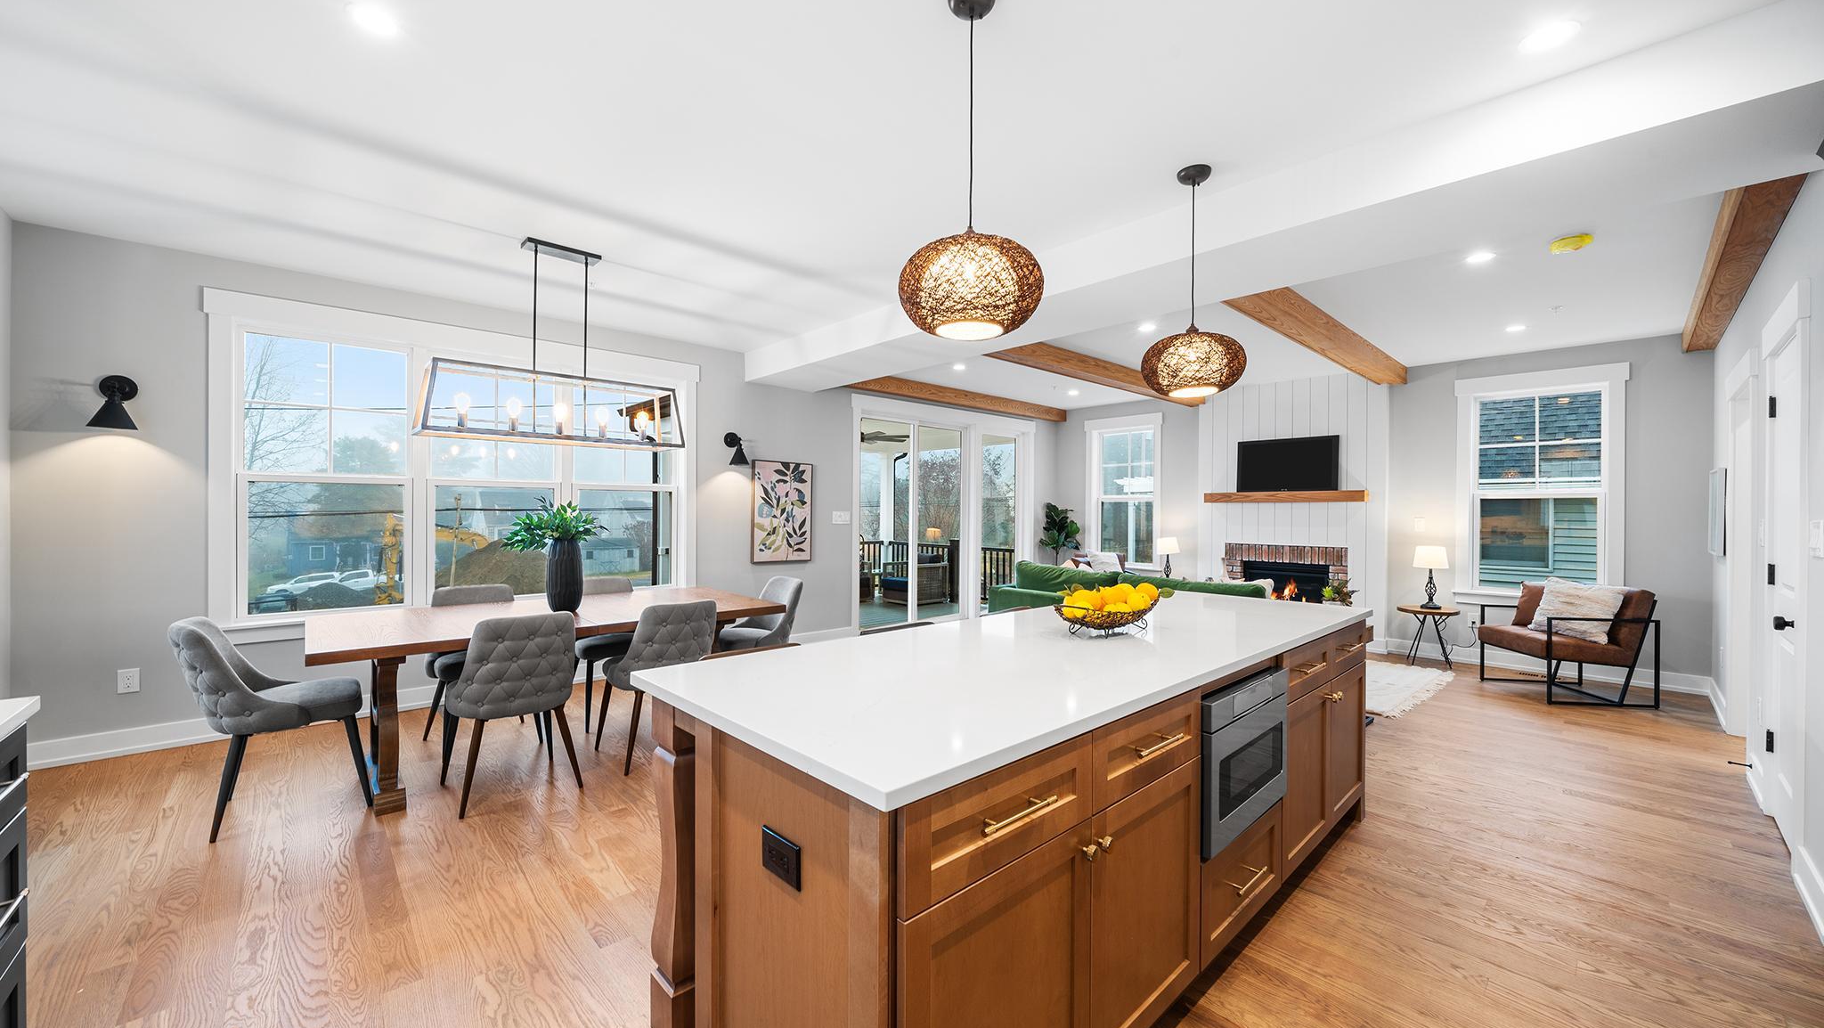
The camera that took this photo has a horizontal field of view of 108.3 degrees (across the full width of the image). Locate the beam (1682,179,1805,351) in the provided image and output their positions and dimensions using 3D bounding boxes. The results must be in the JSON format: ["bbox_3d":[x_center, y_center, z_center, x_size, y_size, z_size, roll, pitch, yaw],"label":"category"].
[{"bbox_3d":[4.425,-1.302,3.575,3.997,0.165,0.160,0,0,-43],"label":"beam"}]

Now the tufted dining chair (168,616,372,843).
[{"bbox_3d":[-2.842,0.891,2.929,0.640,0.840,0.540,0,0,-43],"label":"tufted dining chair"}]

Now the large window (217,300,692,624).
[{"bbox_3d":[-2.954,-0.296,4.758,2.860,1.900,0.120,0,0,-43],"label":"large window"}]

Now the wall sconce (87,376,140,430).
[{"bbox_3d":[-4.170,-0.590,3.446,0.175,0.295,0.260,0,0,-43],"label":"wall sconce"}]

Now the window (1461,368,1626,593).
[{"bbox_3d":[5.279,-0.240,5.574,0.120,1.920,1.050,0,0,-43],"label":"window"}]

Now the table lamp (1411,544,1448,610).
[{"bbox_3d":[4.606,0.561,5.846,0.255,0.546,0.255,0,0,-43],"label":"table lamp"}]

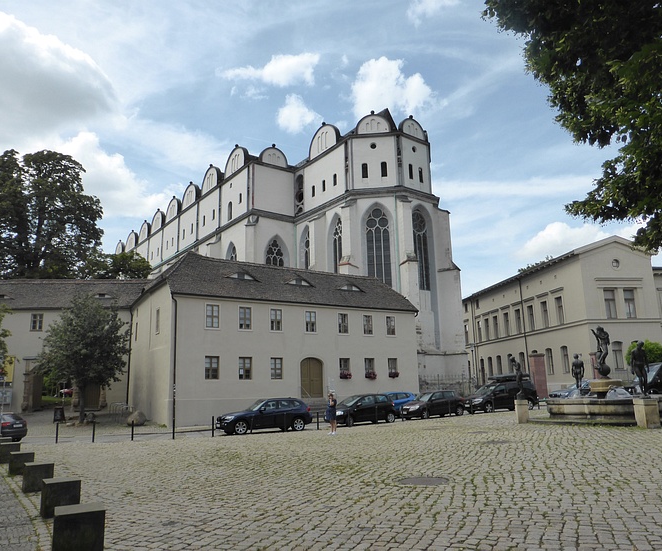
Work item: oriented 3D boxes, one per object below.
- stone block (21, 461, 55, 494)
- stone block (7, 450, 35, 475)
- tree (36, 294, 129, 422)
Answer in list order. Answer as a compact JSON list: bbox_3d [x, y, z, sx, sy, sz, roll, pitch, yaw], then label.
[{"bbox_3d":[-6.089,4.193,11.045,0.505,0.515,0.505,7,-14,-33],"label":"stone block"},{"bbox_3d":[-7.839,4.780,13.486,0.500,0.510,0.500,5,-14,-29],"label":"stone block"},{"bbox_3d":[-13.660,4.583,29.669,5.009,7.086,5.009,-1,-12,0],"label":"tree"}]

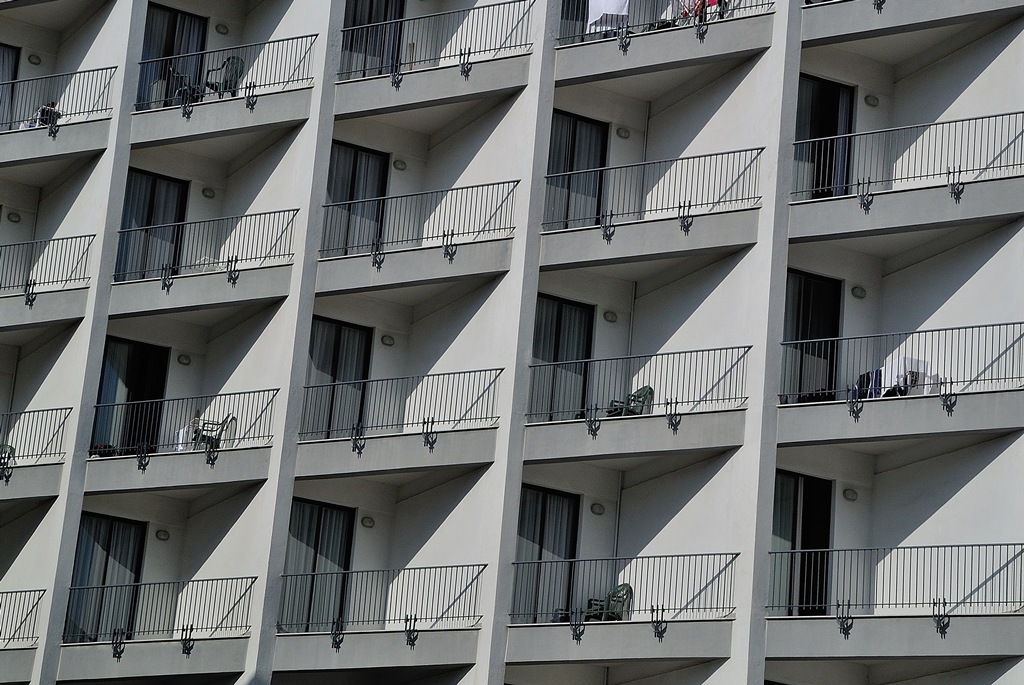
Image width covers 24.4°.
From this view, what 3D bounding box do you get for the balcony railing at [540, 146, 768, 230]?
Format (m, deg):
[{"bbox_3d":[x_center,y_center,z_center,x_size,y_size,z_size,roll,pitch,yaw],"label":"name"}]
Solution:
[{"bbox_3d":[1.994,-2.167,33.843,3.470,0.890,0.080,-5,-22,27],"label":"balcony railing"}]

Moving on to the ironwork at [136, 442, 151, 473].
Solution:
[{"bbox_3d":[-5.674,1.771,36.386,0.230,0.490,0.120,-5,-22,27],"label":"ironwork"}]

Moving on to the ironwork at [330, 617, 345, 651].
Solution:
[{"bbox_3d":[-2.577,4.272,34.756,0.200,0.490,0.100,-4,-17,27],"label":"ironwork"}]

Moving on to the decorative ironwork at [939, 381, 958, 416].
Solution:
[{"bbox_3d":[5.788,0.737,31.389,0.200,0.490,0.100,-4,-17,27],"label":"decorative ironwork"}]

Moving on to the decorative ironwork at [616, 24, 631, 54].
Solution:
[{"bbox_3d":[1.654,-4.529,35.267,0.200,0.490,0.100,-4,-17,27],"label":"decorative ironwork"}]

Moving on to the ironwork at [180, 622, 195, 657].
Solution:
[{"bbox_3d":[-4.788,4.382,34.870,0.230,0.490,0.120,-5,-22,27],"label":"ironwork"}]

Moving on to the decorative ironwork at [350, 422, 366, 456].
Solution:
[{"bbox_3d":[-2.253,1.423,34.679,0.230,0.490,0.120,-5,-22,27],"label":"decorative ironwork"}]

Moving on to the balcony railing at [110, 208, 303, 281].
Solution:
[{"bbox_3d":[-4.935,-1.529,37.887,3.519,0.856,0.080,-4,-17,27],"label":"balcony railing"}]

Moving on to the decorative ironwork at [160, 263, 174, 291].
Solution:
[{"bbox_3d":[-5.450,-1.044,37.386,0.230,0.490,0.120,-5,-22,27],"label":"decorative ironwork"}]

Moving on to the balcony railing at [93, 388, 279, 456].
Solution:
[{"bbox_3d":[-5.063,1.271,36.281,3.450,0.890,0.080,-5,-22,27],"label":"balcony railing"}]

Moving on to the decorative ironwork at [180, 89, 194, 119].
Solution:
[{"bbox_3d":[-5.343,-3.935,38.829,0.200,0.490,0.100,-4,-17,27],"label":"decorative ironwork"}]

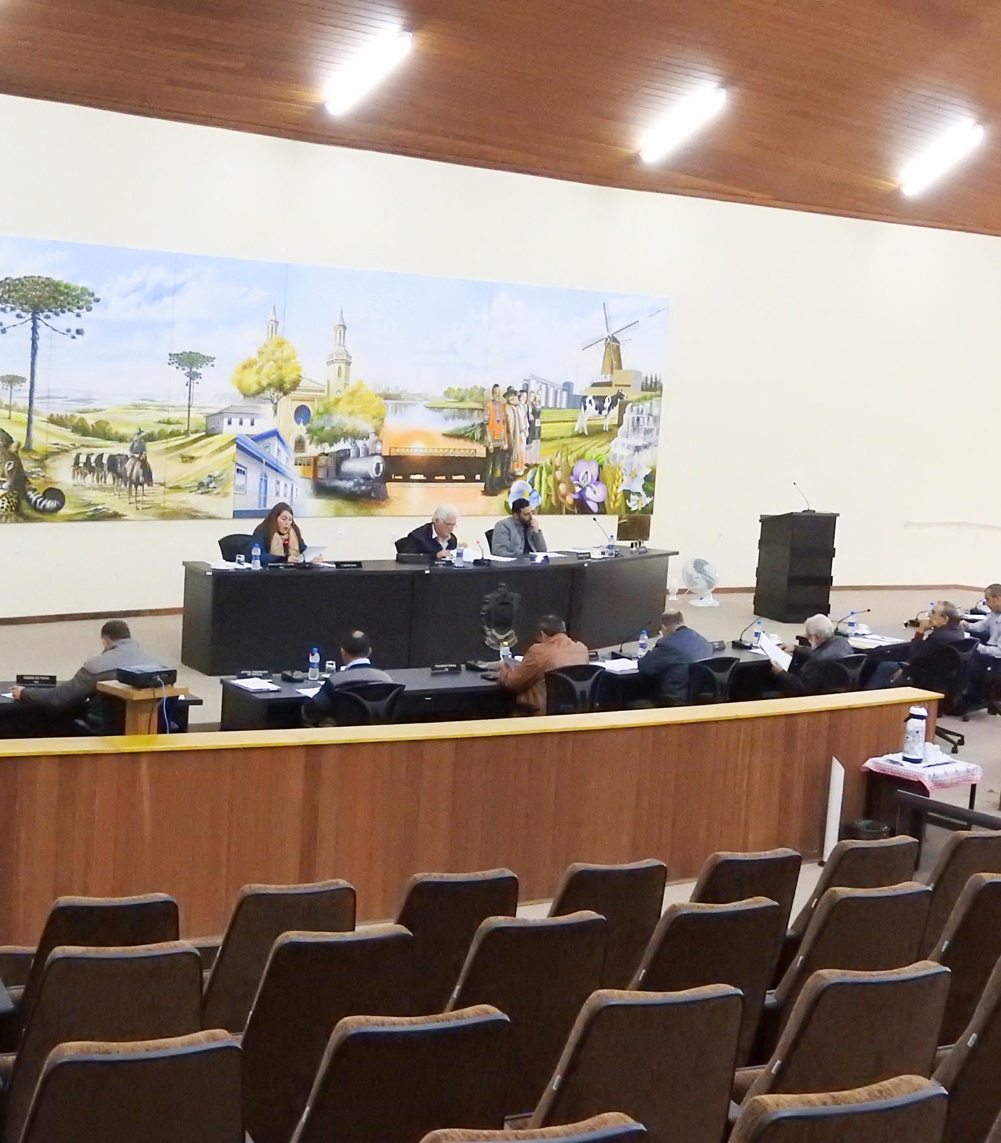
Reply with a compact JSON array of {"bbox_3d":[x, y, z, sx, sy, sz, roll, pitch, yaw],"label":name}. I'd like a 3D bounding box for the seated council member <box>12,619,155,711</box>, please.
[{"bbox_3d":[-2.388,0.909,11.637,0.650,1.260,0.850,-1,8,-38],"label":"seated council member"}]

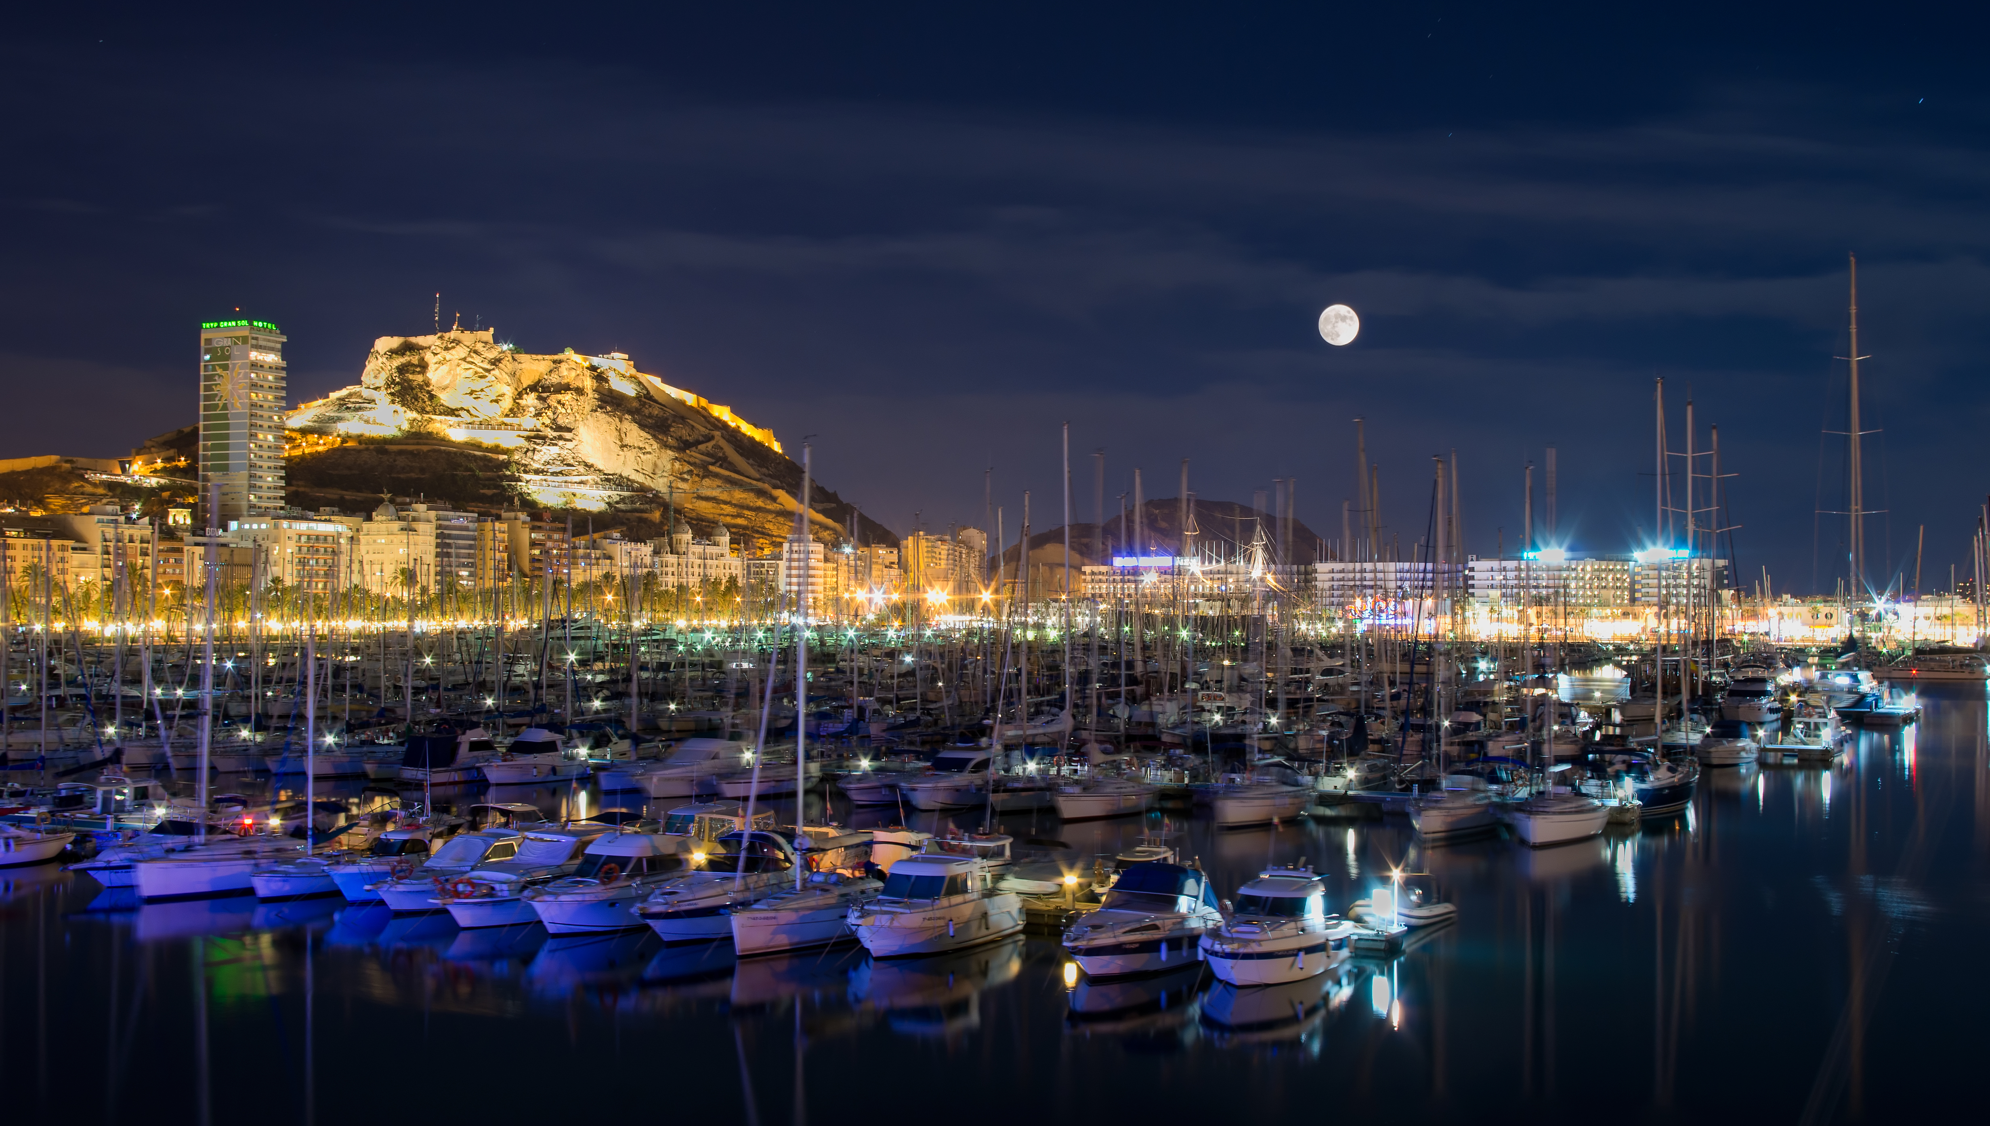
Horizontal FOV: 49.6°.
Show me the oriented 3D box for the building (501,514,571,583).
[{"bbox_3d":[-156.030,1.310,724.160,14.000,33.490,26.810,0,-1,18],"label":"building"}]

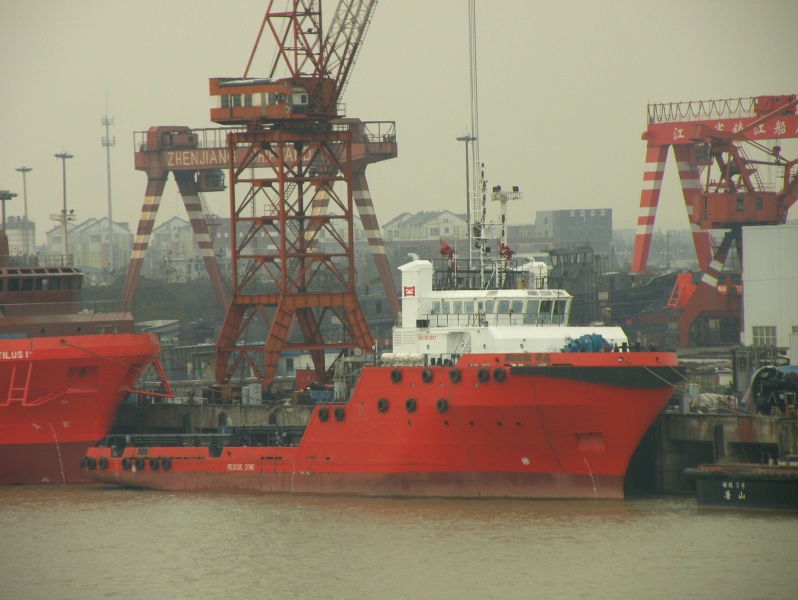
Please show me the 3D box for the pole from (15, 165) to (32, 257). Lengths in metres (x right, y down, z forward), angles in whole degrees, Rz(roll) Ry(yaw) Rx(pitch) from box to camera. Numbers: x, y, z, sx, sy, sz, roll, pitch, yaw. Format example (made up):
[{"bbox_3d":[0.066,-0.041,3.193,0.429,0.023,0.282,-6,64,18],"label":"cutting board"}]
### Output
[{"bbox_3d":[-65.700,-8.500,993.000,3.100,30.200,3.100,-1,0,0],"label":"pole"}]

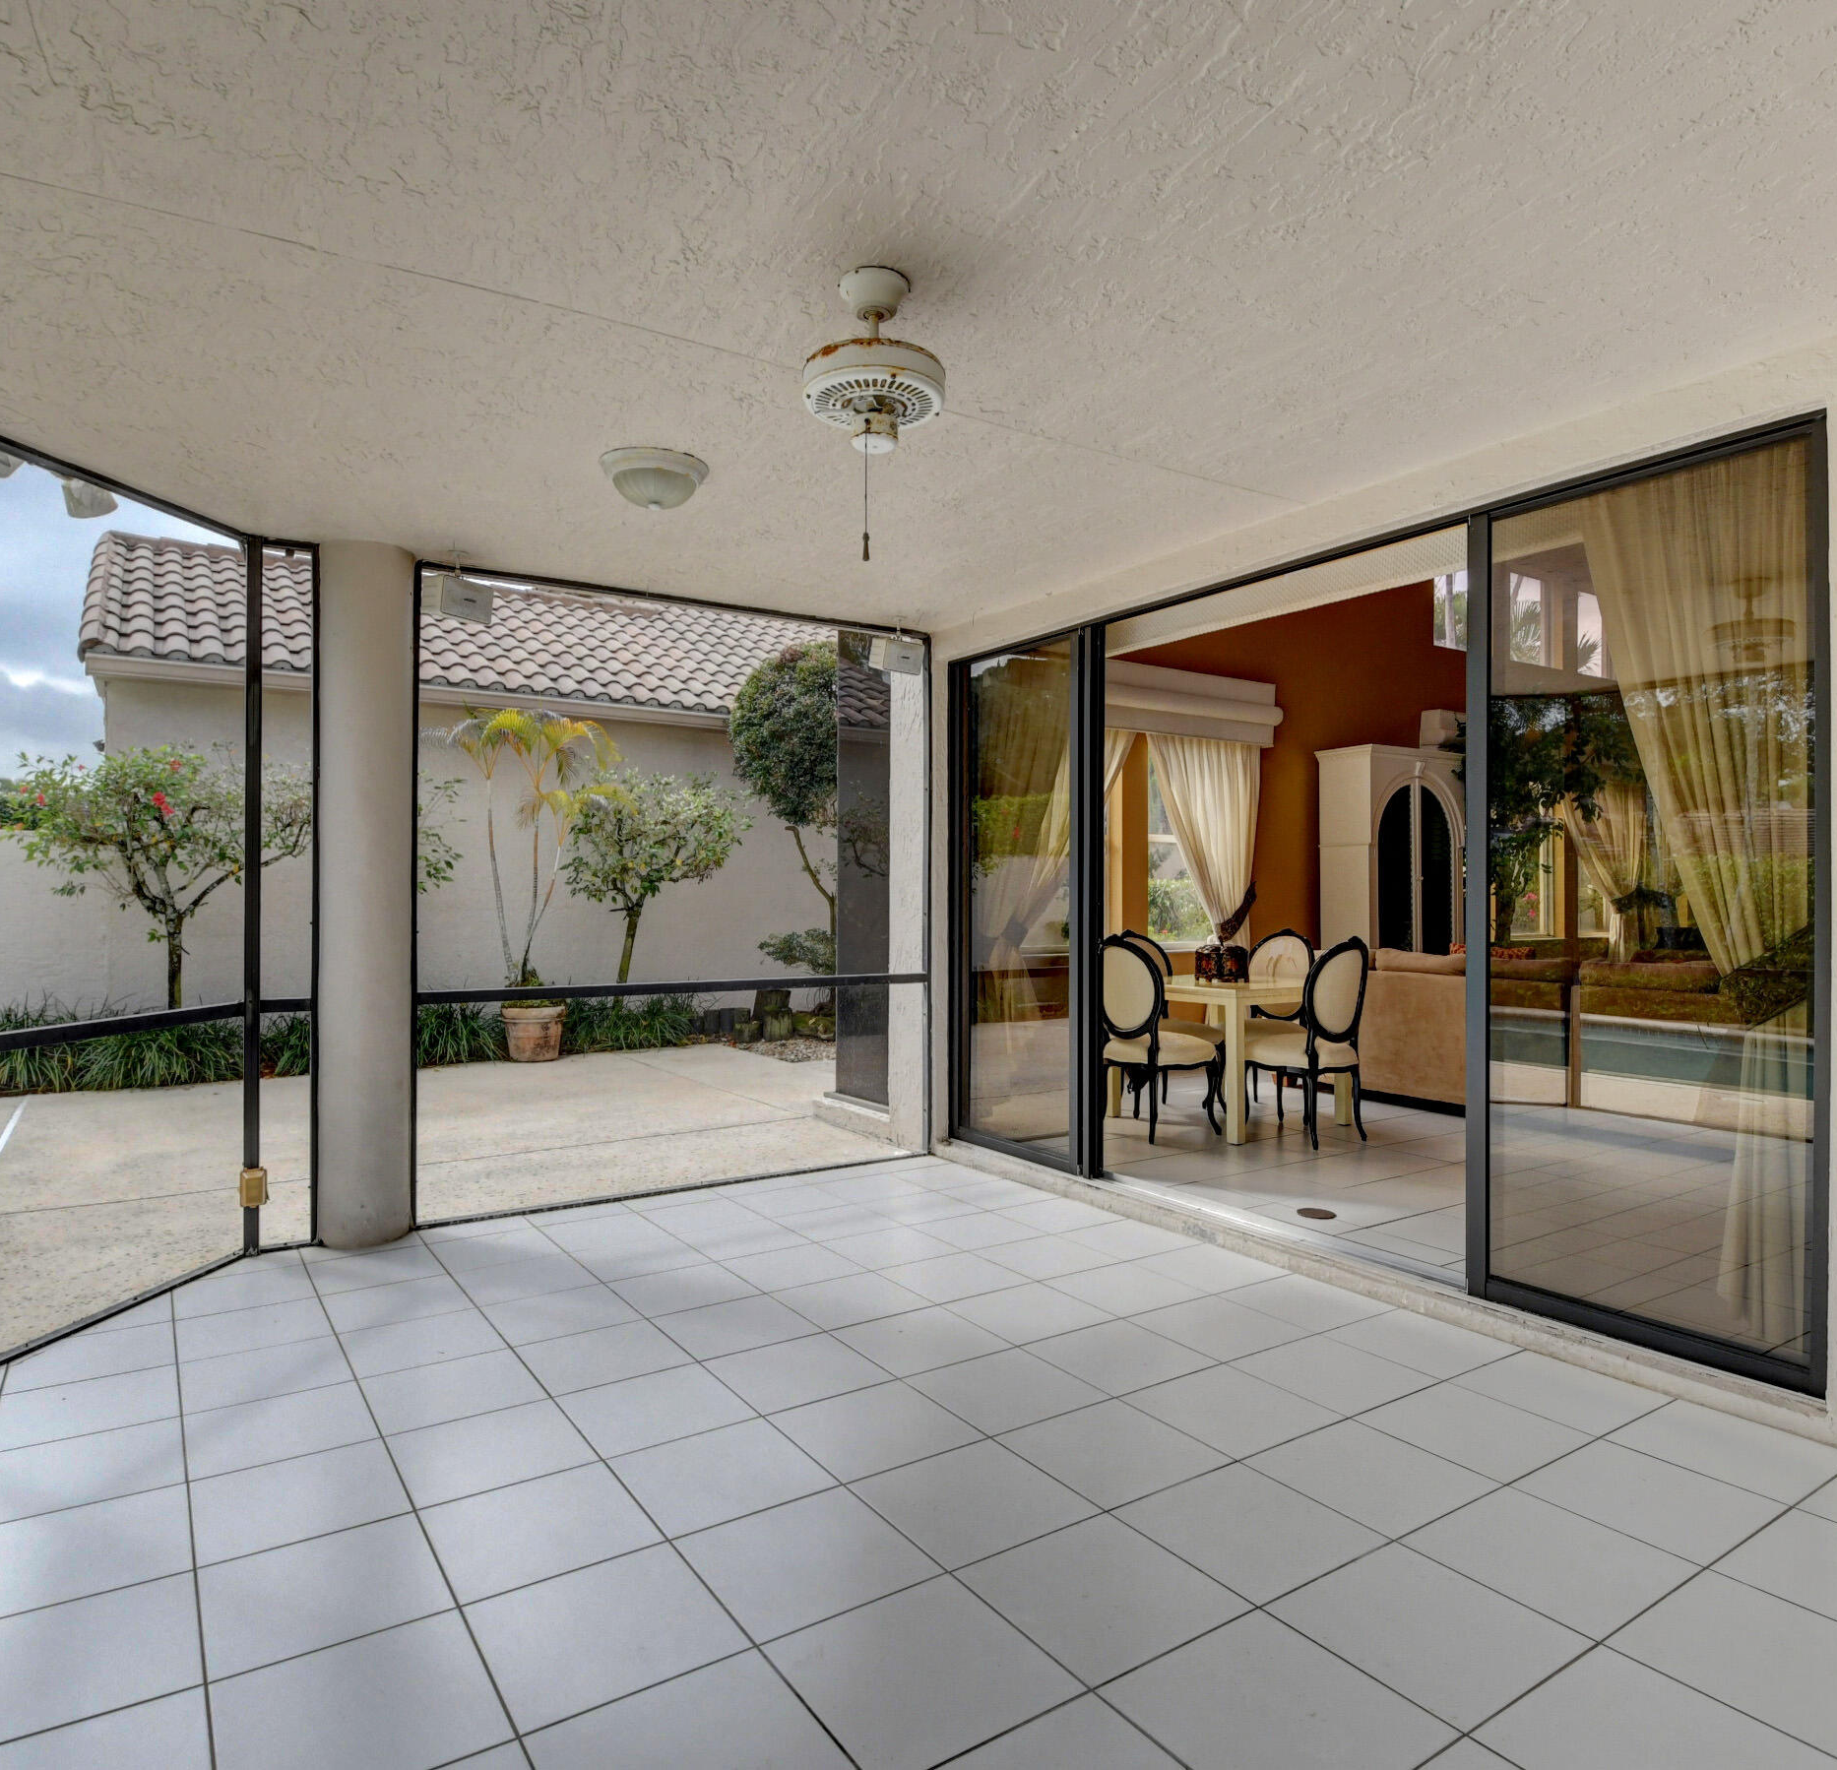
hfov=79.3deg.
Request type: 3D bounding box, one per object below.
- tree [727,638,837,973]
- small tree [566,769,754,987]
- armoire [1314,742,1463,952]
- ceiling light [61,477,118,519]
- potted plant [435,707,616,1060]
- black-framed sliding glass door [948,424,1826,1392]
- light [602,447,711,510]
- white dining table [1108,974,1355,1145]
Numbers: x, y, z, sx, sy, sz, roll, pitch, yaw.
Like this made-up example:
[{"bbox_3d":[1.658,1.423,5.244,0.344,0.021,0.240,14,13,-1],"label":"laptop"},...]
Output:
[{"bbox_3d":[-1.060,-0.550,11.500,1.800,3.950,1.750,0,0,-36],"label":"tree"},{"bbox_3d":[-2.410,0.200,10.200,1.720,2.500,1.600,0,0,-36],"label":"small tree"},{"bbox_3d":[3.737,0.137,8.660,1.330,2.310,0.450,0,0,-36],"label":"armoire"},{"bbox_3d":[-2.620,-1.225,3.500,0.170,0.140,0.170,0,0,-30],"label":"ceiling light"},{"bbox_3d":[-3.245,-0.010,9.150,1.450,2.900,1.350,0,0,-36],"label":"potted plant"},{"bbox_3d":[1.230,0.068,4.187,0.140,2.400,3.560,0,0,-36],"label":"black-framed sliding glass door"},{"bbox_3d":[-0.821,-1.245,3.460,0.340,0.145,0.340,0,0,0],"label":"light"},{"bbox_3d":[1.673,0.902,6.080,0.920,0.756,0.920,0,0,-36],"label":"white dining table"}]

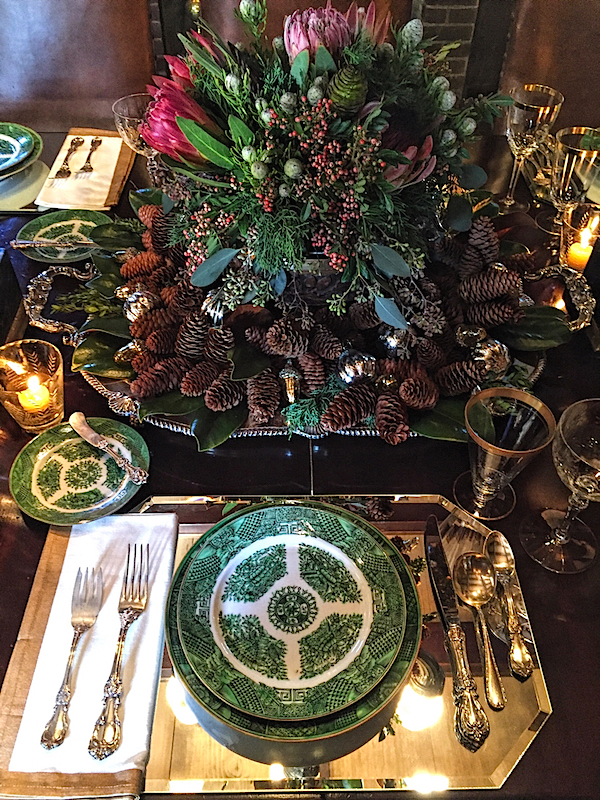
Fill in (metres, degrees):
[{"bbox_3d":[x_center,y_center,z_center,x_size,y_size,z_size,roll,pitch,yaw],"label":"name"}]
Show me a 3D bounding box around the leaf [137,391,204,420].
[{"bbox_3d":[-0.156,0.006,0.846,0.092,0.022,0.052,-15,56,1],"label":"leaf"}]

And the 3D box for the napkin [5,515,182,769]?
[{"bbox_3d":[-0.190,0.227,0.659,0.118,0.012,0.256,-1,47,-1],"label":"napkin"}]

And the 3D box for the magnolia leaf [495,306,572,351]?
[{"bbox_3d":[0.322,-0.100,0.932,0.122,0.024,0.072,1,63,1],"label":"magnolia leaf"}]

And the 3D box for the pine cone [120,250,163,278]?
[{"bbox_3d":[-0.233,-0.201,0.988,0.071,0.037,0.037,-31,54,-20],"label":"pine cone"}]

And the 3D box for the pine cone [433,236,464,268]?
[{"bbox_3d":[0.213,-0.210,0.955,0.064,0.038,0.038,11,41,-30],"label":"pine cone"}]

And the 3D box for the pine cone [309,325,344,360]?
[{"bbox_3d":[0.033,-0.079,0.883,0.038,0.038,0.065,-23,54,-20],"label":"pine cone"}]

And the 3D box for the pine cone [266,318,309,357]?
[{"bbox_3d":[-0.015,-0.078,0.846,0.045,0.045,0.075,27,26,23],"label":"pine cone"}]

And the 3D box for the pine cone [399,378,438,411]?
[{"bbox_3d":[0.147,-0.008,0.818,0.044,0.044,0.060,28,43,24],"label":"pine cone"}]

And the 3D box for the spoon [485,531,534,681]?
[{"bbox_3d":[0.203,0.194,0.652,0.031,0.022,0.154,2,46,1],"label":"spoon"}]

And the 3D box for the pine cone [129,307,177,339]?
[{"bbox_3d":[-0.188,-0.099,0.860,0.066,0.036,0.036,-19,50,-17],"label":"pine cone"}]

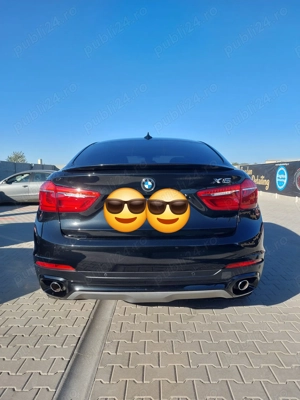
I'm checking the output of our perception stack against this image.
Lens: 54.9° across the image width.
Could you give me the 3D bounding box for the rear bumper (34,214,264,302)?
[{"bbox_3d":[-0.005,0.416,2.407,1.920,0.640,0.540,-1,5,0],"label":"rear bumper"}]

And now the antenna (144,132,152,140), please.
[{"bbox_3d":[-0.023,-0.760,3.516,0.085,0.085,0.170,-1,5,0],"label":"antenna"}]

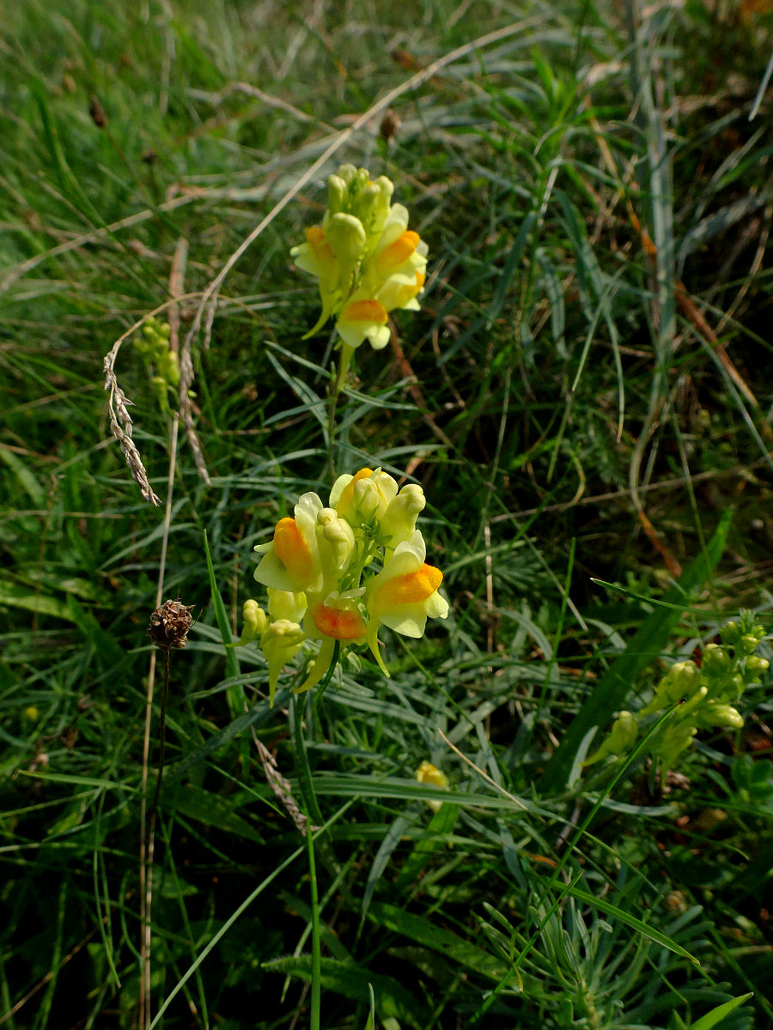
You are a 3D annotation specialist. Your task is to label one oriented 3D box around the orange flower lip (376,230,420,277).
[{"bbox_3d":[0.003,-0.074,0.201,0.010,0.012,0.009,-16,37,-33],"label":"orange flower lip"}]

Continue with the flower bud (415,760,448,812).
[{"bbox_3d":[0.016,0.095,0.250,0.011,0.017,0.011,-7,30,6],"label":"flower bud"}]

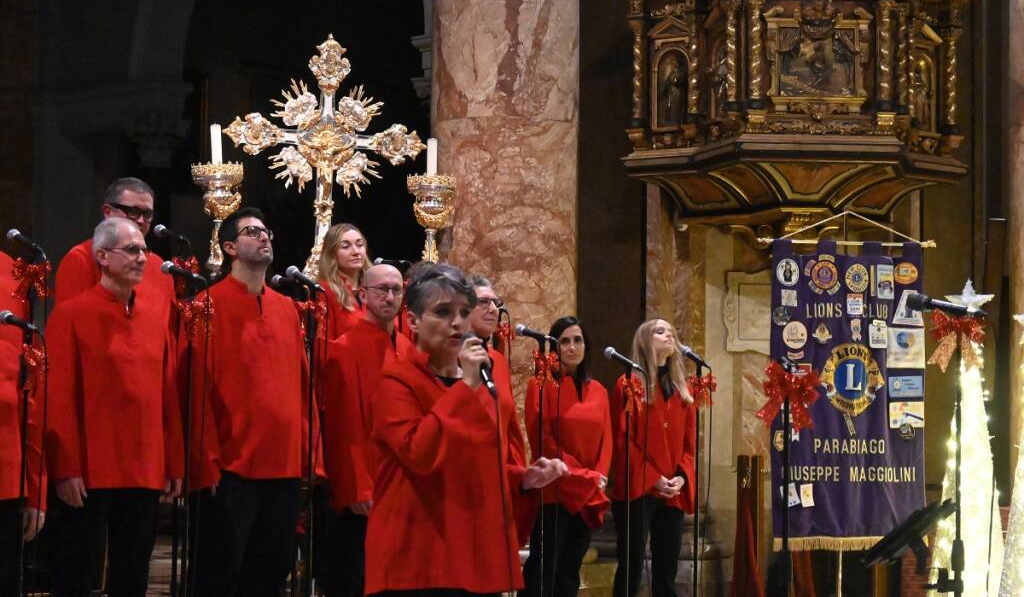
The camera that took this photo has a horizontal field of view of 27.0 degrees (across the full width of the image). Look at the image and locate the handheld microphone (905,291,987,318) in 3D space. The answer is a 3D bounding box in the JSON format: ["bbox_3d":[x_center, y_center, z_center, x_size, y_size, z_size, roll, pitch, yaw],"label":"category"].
[{"bbox_3d":[1.239,0.021,6.100,0.225,0.052,0.052,9,-1,9],"label":"handheld microphone"}]

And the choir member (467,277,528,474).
[{"bbox_3d":[-0.150,0.748,8.464,0.500,1.680,0.340,3,-3,-38],"label":"choir member"}]

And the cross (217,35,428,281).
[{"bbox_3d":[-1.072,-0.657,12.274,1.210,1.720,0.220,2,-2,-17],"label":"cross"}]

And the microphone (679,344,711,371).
[{"bbox_3d":[0.828,0.271,9.650,0.050,0.050,0.190,2,22,-44],"label":"microphone"}]

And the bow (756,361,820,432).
[{"bbox_3d":[0.752,0.266,5.800,0.172,0.190,0.080,0,-2,-3],"label":"bow"}]

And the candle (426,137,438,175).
[{"bbox_3d":[-0.449,-0.793,12.000,0.058,0.225,0.058,1,-2,0],"label":"candle"}]

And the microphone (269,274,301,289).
[{"bbox_3d":[-0.958,-0.068,9.100,0.175,0.050,0.050,15,8,44],"label":"microphone"}]

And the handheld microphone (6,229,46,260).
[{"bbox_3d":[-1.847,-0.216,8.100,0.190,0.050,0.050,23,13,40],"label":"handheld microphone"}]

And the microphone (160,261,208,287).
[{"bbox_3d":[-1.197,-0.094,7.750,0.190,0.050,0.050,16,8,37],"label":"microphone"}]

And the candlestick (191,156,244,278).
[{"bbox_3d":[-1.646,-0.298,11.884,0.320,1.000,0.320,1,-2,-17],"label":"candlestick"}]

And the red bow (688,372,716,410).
[{"bbox_3d":[0.857,0.416,9.650,0.150,0.175,0.080,1,-2,-28],"label":"red bow"}]

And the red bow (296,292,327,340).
[{"bbox_3d":[-0.762,0.076,8.150,0.120,0.180,0.070,2,-3,-30],"label":"red bow"}]

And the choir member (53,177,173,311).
[{"bbox_3d":[-1.589,0.398,8.473,0.520,1.760,0.340,1,-2,-33],"label":"choir member"}]

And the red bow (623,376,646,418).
[{"bbox_3d":[0.537,0.429,9.350,0.150,0.182,0.080,2,-2,-42],"label":"red bow"}]

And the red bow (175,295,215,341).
[{"bbox_3d":[-1.179,0.067,7.950,0.155,0.175,0.080,1,-2,-32],"label":"red bow"}]

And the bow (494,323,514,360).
[{"bbox_3d":[-0.039,0.193,9.800,0.140,0.172,0.080,2,-2,-42],"label":"bow"}]

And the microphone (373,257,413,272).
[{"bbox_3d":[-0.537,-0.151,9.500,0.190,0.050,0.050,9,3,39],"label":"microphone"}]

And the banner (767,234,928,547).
[{"bbox_3d":[1.411,0.409,9.000,0.700,1.310,0.060,1,-3,-14],"label":"banner"}]

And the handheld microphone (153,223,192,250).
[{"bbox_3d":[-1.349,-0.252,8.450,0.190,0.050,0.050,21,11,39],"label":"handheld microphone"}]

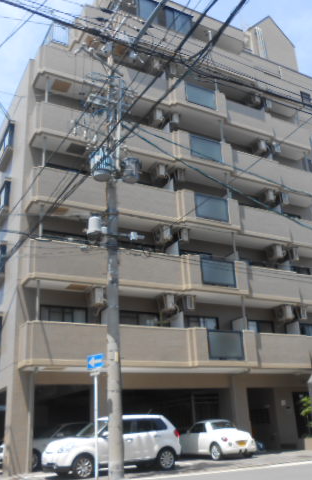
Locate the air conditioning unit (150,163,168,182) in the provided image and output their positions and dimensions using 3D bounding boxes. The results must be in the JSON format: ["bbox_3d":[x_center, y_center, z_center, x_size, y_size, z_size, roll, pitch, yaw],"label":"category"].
[{"bbox_3d":[0.130,-2.855,20.878,0.300,0.570,0.780,7,-23,-24],"label":"air conditioning unit"}]

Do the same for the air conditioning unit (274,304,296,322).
[{"bbox_3d":[5.591,3.260,20.974,0.300,0.570,0.780,7,-23,-24],"label":"air conditioning unit"}]

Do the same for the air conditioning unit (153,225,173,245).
[{"bbox_3d":[0.269,-0.165,19.817,0.300,0.560,0.780,9,-24,-28],"label":"air conditioning unit"}]

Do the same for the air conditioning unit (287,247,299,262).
[{"bbox_3d":[6.442,0.804,23.080,0.300,0.560,0.780,9,-24,-28],"label":"air conditioning unit"}]

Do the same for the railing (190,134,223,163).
[{"bbox_3d":[2.291,-4.090,21.583,1.620,1.090,0.080,7,-23,-24],"label":"railing"}]

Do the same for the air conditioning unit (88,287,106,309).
[{"bbox_3d":[-2.194,2.154,17.550,0.300,0.570,0.780,7,-23,-24],"label":"air conditioning unit"}]

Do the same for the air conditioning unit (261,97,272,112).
[{"bbox_3d":[5.863,-7.103,25.975,0.300,0.560,0.780,9,-24,-28],"label":"air conditioning unit"}]

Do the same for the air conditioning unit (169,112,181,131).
[{"bbox_3d":[0.717,-5.409,22.231,0.300,0.560,0.780,9,-24,-28],"label":"air conditioning unit"}]

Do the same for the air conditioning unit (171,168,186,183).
[{"bbox_3d":[0.925,-2.638,20.891,0.320,0.580,0.780,8,-24,-26],"label":"air conditioning unit"}]

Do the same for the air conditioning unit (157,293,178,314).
[{"bbox_3d":[0.379,2.479,18.620,0.300,0.550,0.780,8,-24,-26],"label":"air conditioning unit"}]

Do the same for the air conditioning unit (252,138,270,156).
[{"bbox_3d":[5.194,-4.555,24.227,0.320,0.580,0.780,8,-24,-26],"label":"air conditioning unit"}]

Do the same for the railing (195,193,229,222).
[{"bbox_3d":[2.339,-1.317,19.877,1.620,1.060,0.080,8,-24,-26],"label":"railing"}]

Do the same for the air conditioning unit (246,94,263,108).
[{"bbox_3d":[5.202,-7.216,25.630,0.300,0.560,0.780,9,-24,-28],"label":"air conditioning unit"}]

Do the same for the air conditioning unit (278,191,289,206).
[{"bbox_3d":[6.114,-1.865,23.599,0.320,0.580,0.780,8,-24,-26],"label":"air conditioning unit"}]

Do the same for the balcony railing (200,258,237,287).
[{"bbox_3d":[2.531,1.370,19.324,1.640,1.040,0.080,9,-24,-28],"label":"balcony railing"}]

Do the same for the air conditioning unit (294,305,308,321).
[{"bbox_3d":[6.511,3.451,22.037,0.300,0.560,0.780,9,-24,-28],"label":"air conditioning unit"}]

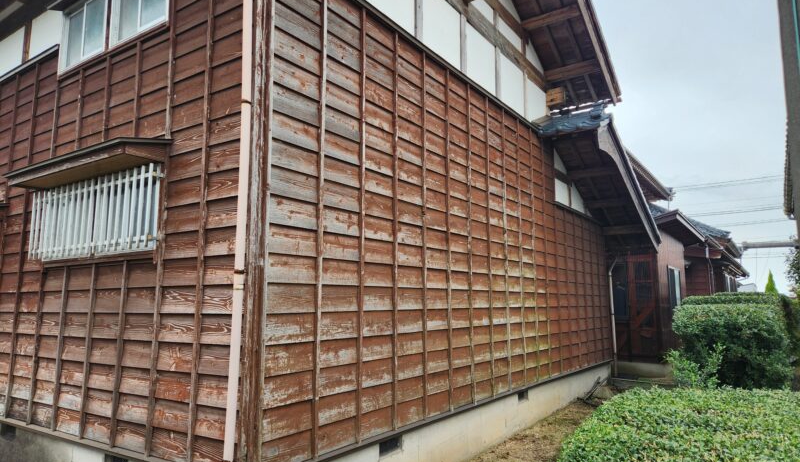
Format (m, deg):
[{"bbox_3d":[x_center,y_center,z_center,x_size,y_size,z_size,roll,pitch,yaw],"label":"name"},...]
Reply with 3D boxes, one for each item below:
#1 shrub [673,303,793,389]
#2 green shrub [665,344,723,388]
[{"bbox_3d":[5.404,1.932,8.723,1.560,1.450,1.400,-5,-9,34],"label":"shrub"},{"bbox_3d":[4.519,2.166,8.202,0.690,0.840,0.700,-5,-9,34],"label":"green shrub"}]

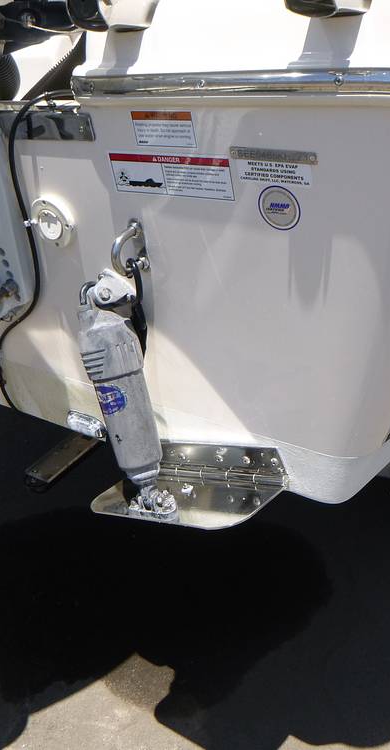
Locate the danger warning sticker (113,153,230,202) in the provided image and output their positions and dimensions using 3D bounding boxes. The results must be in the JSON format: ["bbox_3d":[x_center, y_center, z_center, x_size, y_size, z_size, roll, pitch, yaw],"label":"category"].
[{"bbox_3d":[-0.030,-0.234,0.851,0.180,0.047,0.002,16,42,34],"label":"danger warning sticker"}]

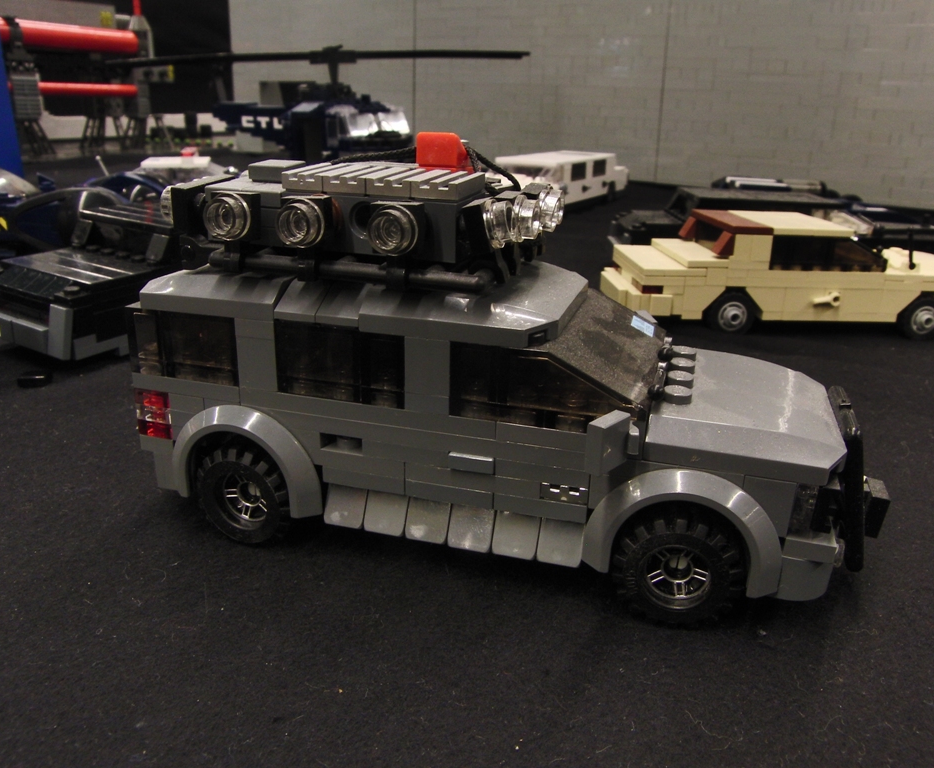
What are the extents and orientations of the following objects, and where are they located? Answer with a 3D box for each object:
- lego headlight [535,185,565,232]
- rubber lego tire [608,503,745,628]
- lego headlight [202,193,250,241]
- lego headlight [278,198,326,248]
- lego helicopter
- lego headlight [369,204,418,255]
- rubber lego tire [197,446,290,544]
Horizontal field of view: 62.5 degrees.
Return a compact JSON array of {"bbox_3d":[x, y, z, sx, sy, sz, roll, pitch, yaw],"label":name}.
[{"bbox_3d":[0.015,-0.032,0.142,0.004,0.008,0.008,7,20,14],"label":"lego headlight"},{"bbox_3d":[0.035,0.029,0.128,0.021,0.021,0.012,7,20,14],"label":"rubber lego tire"},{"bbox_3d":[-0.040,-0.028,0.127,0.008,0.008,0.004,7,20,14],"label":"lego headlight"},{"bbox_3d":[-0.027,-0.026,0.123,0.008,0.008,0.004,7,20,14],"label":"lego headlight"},{"bbox_3d":[-0.152,-0.212,0.642,0.279,0.134,0.310,20,26,41],"label":"lego helicopter"},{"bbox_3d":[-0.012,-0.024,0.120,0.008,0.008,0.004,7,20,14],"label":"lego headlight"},{"bbox_3d":[-0.040,0.020,0.148,0.021,0.021,0.012,7,20,14],"label":"rubber lego tire"}]

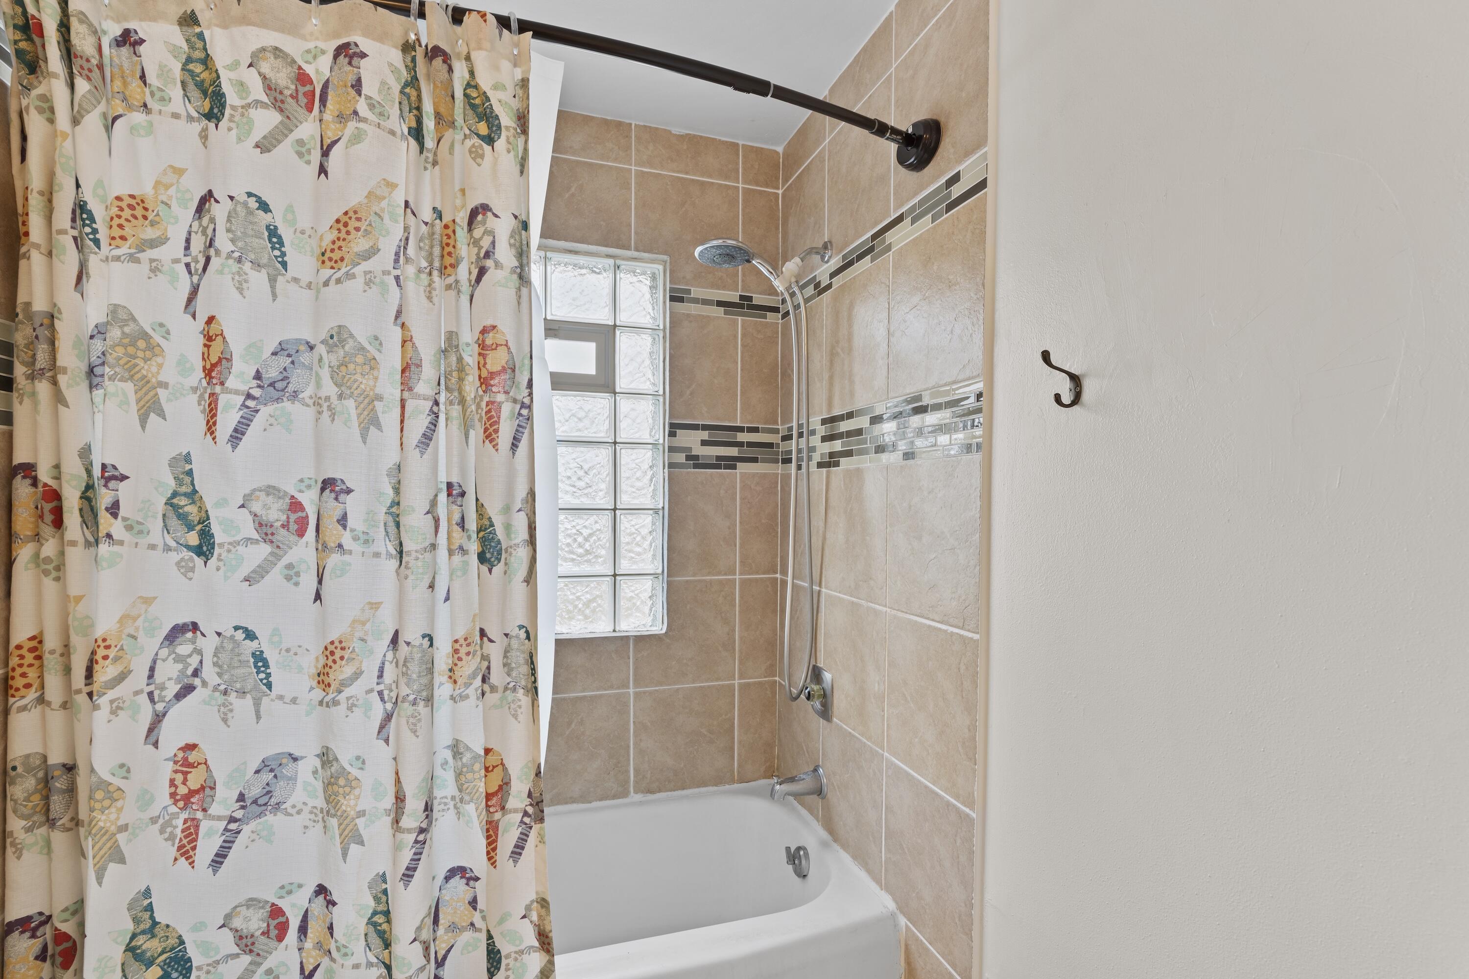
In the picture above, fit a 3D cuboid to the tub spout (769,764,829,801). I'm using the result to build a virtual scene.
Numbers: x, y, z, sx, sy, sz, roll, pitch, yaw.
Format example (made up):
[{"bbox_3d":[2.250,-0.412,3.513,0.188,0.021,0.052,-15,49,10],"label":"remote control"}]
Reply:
[{"bbox_3d":[0.182,0.813,1.792,0.135,0.080,0.072,1,0,-19],"label":"tub spout"}]

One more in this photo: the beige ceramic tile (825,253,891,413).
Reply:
[{"bbox_3d":[0.313,-0.377,1.675,0.012,0.341,0.329,1,0,-19],"label":"beige ceramic tile"}]

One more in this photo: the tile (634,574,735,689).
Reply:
[{"bbox_3d":[-0.153,0.443,2.029,0.335,0.326,0.015,1,-1,-18],"label":"tile"}]

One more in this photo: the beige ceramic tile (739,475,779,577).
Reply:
[{"bbox_3d":[0.076,0.113,2.121,0.138,0.332,0.012,1,0,-19],"label":"beige ceramic tile"}]

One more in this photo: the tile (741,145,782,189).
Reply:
[{"bbox_3d":[0.088,-1.042,2.128,0.138,0.134,0.012,1,0,-19],"label":"tile"}]

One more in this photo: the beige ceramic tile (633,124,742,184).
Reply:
[{"bbox_3d":[-0.143,-1.046,2.050,0.335,0.132,0.015,1,-1,-18],"label":"beige ceramic tile"}]

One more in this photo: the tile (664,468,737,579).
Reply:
[{"bbox_3d":[-0.097,0.111,2.051,0.223,0.330,0.015,1,-1,-18],"label":"tile"}]

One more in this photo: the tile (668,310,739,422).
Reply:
[{"bbox_3d":[-0.094,-0.377,2.058,0.223,0.338,0.015,1,-1,-18],"label":"tile"}]

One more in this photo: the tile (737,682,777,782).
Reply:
[{"bbox_3d":[0.070,0.776,2.116,0.138,0.320,0.012,1,0,-19],"label":"tile"}]

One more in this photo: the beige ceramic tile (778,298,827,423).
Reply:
[{"bbox_3d":[0.213,-0.375,1.980,0.015,0.338,0.312,1,-1,-18],"label":"beige ceramic tile"}]

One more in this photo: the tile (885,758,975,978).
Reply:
[{"bbox_3d":[0.406,0.779,1.359,0.012,0.329,0.313,1,0,-19],"label":"tile"}]

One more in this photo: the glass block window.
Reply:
[{"bbox_3d":[-0.570,-0.143,1.950,0.718,1.162,0.090,1,0,-19],"label":"glass block window"}]

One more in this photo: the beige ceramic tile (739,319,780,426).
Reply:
[{"bbox_3d":[0.081,-0.375,2.115,0.137,0.338,0.015,1,-1,-18],"label":"beige ceramic tile"}]

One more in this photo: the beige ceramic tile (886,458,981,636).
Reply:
[{"bbox_3d":[0.412,0.109,1.358,0.015,0.330,0.317,1,-1,-18],"label":"beige ceramic tile"}]

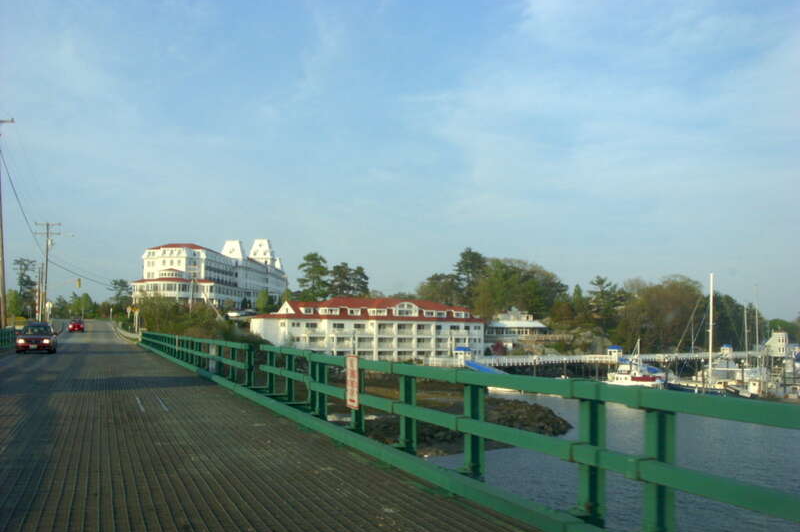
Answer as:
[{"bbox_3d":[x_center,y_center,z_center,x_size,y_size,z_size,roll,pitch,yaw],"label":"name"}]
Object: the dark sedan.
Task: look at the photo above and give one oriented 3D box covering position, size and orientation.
[{"bbox_3d":[-18.524,3.710,45.000,1.750,1.430,4.550,2,-5,-19],"label":"dark sedan"}]

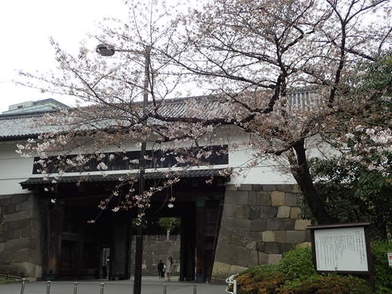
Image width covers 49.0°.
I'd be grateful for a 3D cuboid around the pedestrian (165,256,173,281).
[{"bbox_3d":[-1.924,8.485,30.000,0.480,1.620,0.500,-4,-16,16],"label":"pedestrian"}]

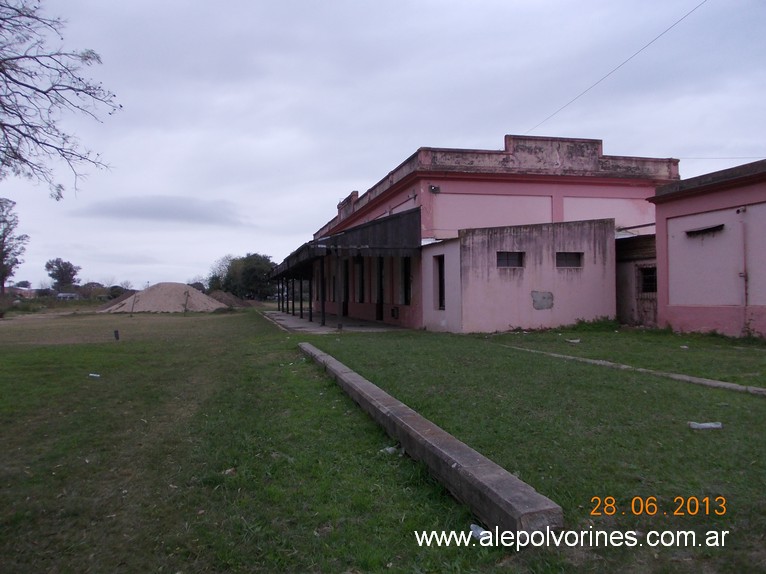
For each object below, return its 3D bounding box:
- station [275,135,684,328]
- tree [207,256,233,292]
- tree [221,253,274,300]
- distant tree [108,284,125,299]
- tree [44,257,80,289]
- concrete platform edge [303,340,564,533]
[{"bbox_3d":[1.528,-1.830,37.776,14.580,7.277,36.585,-1,-1,-13],"label":"station"},{"bbox_3d":[-38.158,-2.341,145.000,6.321,10.534,6.321,-1,-1,-15],"label":"tree"},{"bbox_3d":[-30.287,-2.260,140.000,12.883,11.075,12.883,-1,-1,-12],"label":"tree"},{"bbox_3d":[-60.123,1.243,140.000,3.842,3.616,3.842,-1,-1,-23],"label":"distant tree"},{"bbox_3d":[-77.494,-2.422,150.000,8.960,9.929,8.960,0,-1,-27],"label":"tree"},{"bbox_3d":[-0.638,1.591,10.562,0.364,0.223,14.067,-1,-1,-13],"label":"concrete platform edge"}]

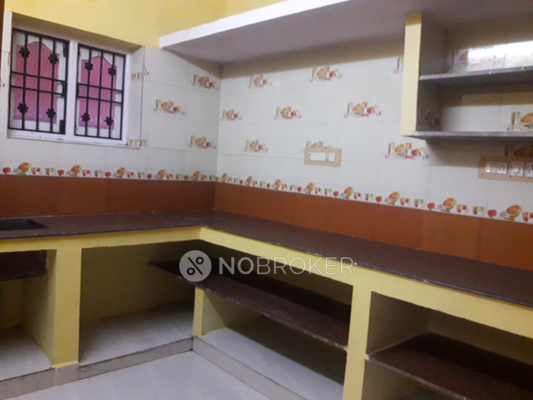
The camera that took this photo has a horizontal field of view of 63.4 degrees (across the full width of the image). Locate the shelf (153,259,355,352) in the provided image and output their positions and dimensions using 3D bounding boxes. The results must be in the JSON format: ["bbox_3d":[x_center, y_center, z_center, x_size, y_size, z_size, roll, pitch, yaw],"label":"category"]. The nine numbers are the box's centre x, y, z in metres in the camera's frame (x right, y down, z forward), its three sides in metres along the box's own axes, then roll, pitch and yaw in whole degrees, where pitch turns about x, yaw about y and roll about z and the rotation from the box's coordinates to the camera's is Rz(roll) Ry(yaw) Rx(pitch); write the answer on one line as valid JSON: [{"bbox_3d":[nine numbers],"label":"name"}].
[{"bbox_3d":[-0.058,0.604,2.934,1.878,0.025,0.624,9,6,44],"label":"shelf"}]

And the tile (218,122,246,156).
[{"bbox_3d":[-0.299,-0.507,3.617,0.010,0.245,0.314,-1,7,-43],"label":"tile"}]

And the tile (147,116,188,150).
[{"bbox_3d":[-0.721,-0.486,3.126,0.295,0.229,0.010,-1,7,-44],"label":"tile"}]

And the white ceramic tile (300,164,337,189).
[{"bbox_3d":[0.345,-0.199,2.942,0.010,0.158,0.322,-1,7,-43],"label":"white ceramic tile"}]

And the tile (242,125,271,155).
[{"bbox_3d":[-0.083,-0.475,3.422,0.010,0.250,0.324,0,7,-44],"label":"tile"}]

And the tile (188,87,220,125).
[{"bbox_3d":[-0.524,-0.777,3.622,0.341,0.250,0.010,0,7,-44],"label":"tile"}]

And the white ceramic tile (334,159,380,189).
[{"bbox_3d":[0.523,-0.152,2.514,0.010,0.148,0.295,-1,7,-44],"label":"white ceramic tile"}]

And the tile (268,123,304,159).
[{"bbox_3d":[0.128,-0.405,2.919,0.010,0.229,0.295,-1,7,-44],"label":"tile"}]

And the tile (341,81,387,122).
[{"bbox_3d":[0.553,-0.567,2.479,0.010,0.229,0.295,-1,7,-44],"label":"tile"}]

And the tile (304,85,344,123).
[{"bbox_3d":[0.349,-0.600,2.689,0.010,0.229,0.295,-1,7,-44],"label":"tile"}]

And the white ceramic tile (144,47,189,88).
[{"bbox_3d":[-0.766,-1.024,3.352,0.379,0.250,0.010,0,7,-44],"label":"white ceramic tile"}]

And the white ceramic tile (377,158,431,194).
[{"bbox_3d":[0.785,-0.126,2.478,0.010,0.158,0.322,-1,7,-43],"label":"white ceramic tile"}]

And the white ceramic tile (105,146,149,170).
[{"bbox_3d":[-1.027,-0.319,3.181,0.322,0.158,0.010,-1,7,-43],"label":"white ceramic tile"}]

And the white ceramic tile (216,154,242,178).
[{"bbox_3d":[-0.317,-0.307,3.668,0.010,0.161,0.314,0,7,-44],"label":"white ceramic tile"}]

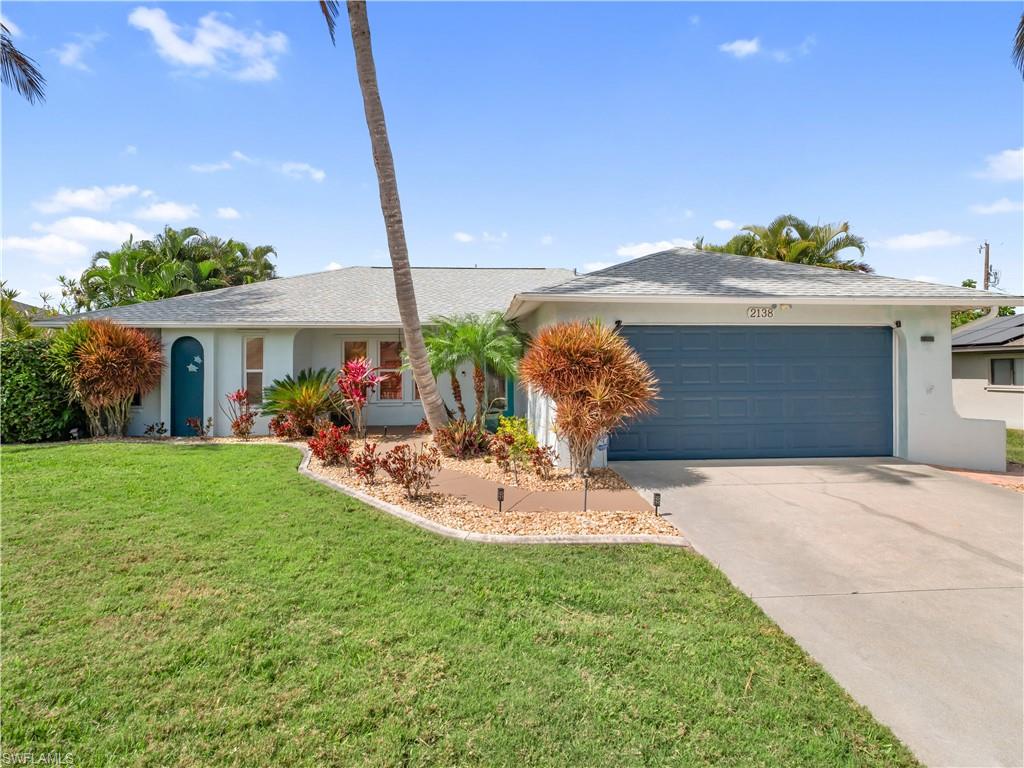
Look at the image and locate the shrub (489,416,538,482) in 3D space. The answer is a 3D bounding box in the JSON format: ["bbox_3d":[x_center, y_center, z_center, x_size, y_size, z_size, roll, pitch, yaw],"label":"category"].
[{"bbox_3d":[0.030,0.880,7.350,0.650,0.860,0.620,0,0,0],"label":"shrub"}]

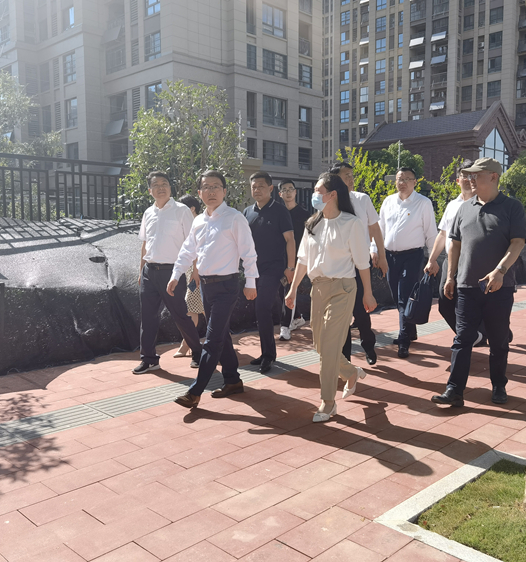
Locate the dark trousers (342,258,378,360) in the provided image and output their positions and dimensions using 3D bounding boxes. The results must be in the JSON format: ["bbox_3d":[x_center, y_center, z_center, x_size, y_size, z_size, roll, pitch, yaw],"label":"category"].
[{"bbox_3d":[0.823,0.258,5.150,0.400,0.940,0.480,4,8,30],"label":"dark trousers"}]

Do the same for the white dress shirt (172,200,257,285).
[{"bbox_3d":[-0.373,-0.273,4.500,0.560,0.640,0.360,5,8,37],"label":"white dress shirt"}]

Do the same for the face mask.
[{"bbox_3d":[0.384,-0.530,3.900,0.080,0.120,0.120,-2,6,-24],"label":"face mask"}]

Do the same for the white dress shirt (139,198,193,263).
[{"bbox_3d":[-0.831,-0.440,5.090,0.490,0.580,0.280,4,6,35],"label":"white dress shirt"}]

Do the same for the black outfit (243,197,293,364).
[{"bbox_3d":[0.021,0.006,5.197,0.500,1.440,0.380,3,6,31],"label":"black outfit"}]

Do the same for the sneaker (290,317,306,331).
[{"bbox_3d":[0.410,0.494,6.750,0.115,0.140,0.280,5,9,38],"label":"sneaker"}]

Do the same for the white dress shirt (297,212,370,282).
[{"bbox_3d":[0.491,-0.258,4.130,0.500,0.530,0.340,5,8,37],"label":"white dress shirt"}]

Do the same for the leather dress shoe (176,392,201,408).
[{"bbox_3d":[-0.513,0.800,4.021,0.105,0.115,0.280,3,-12,32],"label":"leather dress shoe"}]

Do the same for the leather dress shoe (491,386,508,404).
[{"bbox_3d":[1.759,0.815,4.350,0.115,0.125,0.290,3,7,23],"label":"leather dress shoe"}]

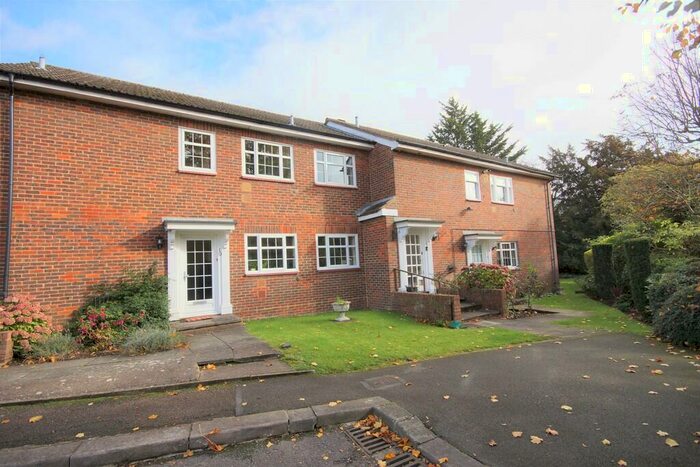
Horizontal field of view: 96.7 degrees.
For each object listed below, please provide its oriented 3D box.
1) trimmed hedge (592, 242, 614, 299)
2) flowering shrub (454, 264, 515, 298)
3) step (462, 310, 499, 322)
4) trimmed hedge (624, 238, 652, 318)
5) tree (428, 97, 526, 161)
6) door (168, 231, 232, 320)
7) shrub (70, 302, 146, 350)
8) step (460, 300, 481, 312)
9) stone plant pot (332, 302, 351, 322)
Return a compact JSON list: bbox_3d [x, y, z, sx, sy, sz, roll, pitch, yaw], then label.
[{"bbox_3d":[9.612,1.441,11.800,0.580,2.000,0.700,-5,-4,28],"label":"trimmed hedge"},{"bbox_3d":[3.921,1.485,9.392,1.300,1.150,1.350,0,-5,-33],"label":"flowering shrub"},{"bbox_3d":[3.198,2.182,8.078,1.380,0.130,0.500,0,-5,-33],"label":"step"},{"bbox_3d":[7.661,1.180,8.250,0.450,2.000,0.620,-5,-4,28],"label":"trimmed hedge"},{"bbox_3d":[10.566,-3.946,24.927,8.500,15.200,8.500,-2,-4,0],"label":"tree"},{"bbox_3d":[-3.595,0.989,7.569,1.360,2.100,0.280,0,-5,-33],"label":"door"},{"bbox_3d":[-4.520,1.715,5.800,1.100,0.830,0.800,0,-5,-33],"label":"shrub"},{"bbox_3d":[2.895,2.105,8.583,1.380,0.140,0.550,0,-5,-33],"label":"step"},{"bbox_3d":[-0.227,2.048,8.217,0.460,0.490,0.460,-2,-4,0],"label":"stone plant pot"}]

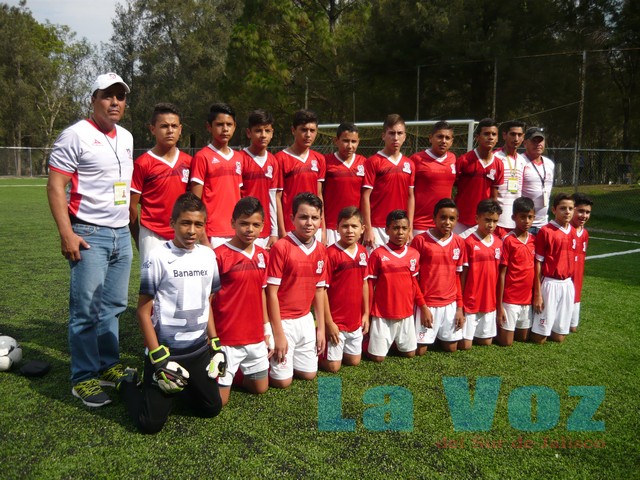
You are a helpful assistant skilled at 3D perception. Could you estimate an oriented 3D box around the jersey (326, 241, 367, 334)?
[{"bbox_3d":[0.161,0.299,3.842,0.350,0.560,0.220,-4,9,-30],"label":"jersey"}]

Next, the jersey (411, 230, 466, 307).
[{"bbox_3d":[0.807,0.197,4.155,0.410,0.527,0.250,-2,9,-15],"label":"jersey"}]

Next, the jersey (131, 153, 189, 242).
[{"bbox_3d":[-0.965,-0.277,3.750,0.440,0.560,0.260,-6,10,-36],"label":"jersey"}]

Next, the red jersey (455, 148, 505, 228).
[{"bbox_3d":[1.246,-0.411,4.780,0.420,0.590,0.250,-2,8,-15],"label":"red jersey"}]

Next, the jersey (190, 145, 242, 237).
[{"bbox_3d":[-0.657,-0.314,3.872,0.390,0.590,0.230,-5,9,-35],"label":"jersey"}]

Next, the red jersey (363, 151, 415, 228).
[{"bbox_3d":[0.507,-0.367,4.480,0.420,0.570,0.250,-3,9,-24],"label":"red jersey"}]

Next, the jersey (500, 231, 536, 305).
[{"bbox_3d":[1.425,0.199,4.358,0.360,0.538,0.230,-3,9,-23],"label":"jersey"}]

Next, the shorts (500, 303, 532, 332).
[{"bbox_3d":[1.382,0.493,4.270,0.280,0.310,0.240,-3,8,-22],"label":"shorts"}]

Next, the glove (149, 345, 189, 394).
[{"bbox_3d":[-0.703,0.596,2.830,0.130,0.240,0.110,-39,-13,-27],"label":"glove"}]

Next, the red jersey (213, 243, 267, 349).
[{"bbox_3d":[-0.459,0.303,3.353,0.410,0.586,0.250,-5,10,-31],"label":"red jersey"}]

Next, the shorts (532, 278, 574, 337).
[{"bbox_3d":[1.688,0.490,4.412,0.330,0.431,0.270,-3,9,-23],"label":"shorts"}]

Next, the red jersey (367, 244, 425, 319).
[{"bbox_3d":[0.499,0.277,4.036,0.400,0.500,0.250,-2,9,-17],"label":"red jersey"}]

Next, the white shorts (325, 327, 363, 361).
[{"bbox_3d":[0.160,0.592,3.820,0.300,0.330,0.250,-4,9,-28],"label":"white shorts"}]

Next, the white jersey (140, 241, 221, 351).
[{"bbox_3d":[-0.694,0.282,3.057,0.430,0.565,0.260,-5,10,-31],"label":"white jersey"}]

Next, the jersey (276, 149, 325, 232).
[{"bbox_3d":[-0.135,-0.320,4.018,0.390,0.559,0.240,-4,9,-25],"label":"jersey"}]

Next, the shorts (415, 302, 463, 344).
[{"bbox_3d":[0.803,0.546,4.137,0.320,0.290,0.250,-2,8,-18],"label":"shorts"}]

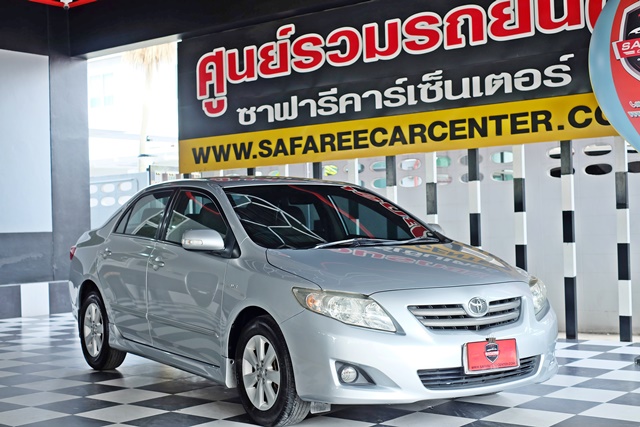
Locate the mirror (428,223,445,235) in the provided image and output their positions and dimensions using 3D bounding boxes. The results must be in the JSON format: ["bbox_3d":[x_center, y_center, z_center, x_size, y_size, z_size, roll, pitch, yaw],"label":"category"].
[{"bbox_3d":[0.821,0.139,6.610,0.230,0.135,0.150,-1,0,-34],"label":"mirror"}]

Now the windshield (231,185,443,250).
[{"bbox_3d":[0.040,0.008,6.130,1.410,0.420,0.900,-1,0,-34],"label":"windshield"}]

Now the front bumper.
[{"bbox_3d":[0.699,0.692,5.170,1.740,0.570,0.630,-1,0,-34],"label":"front bumper"}]

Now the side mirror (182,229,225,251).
[{"bbox_3d":[-0.693,0.156,5.583,0.230,0.135,0.150,-1,0,-34],"label":"side mirror"}]

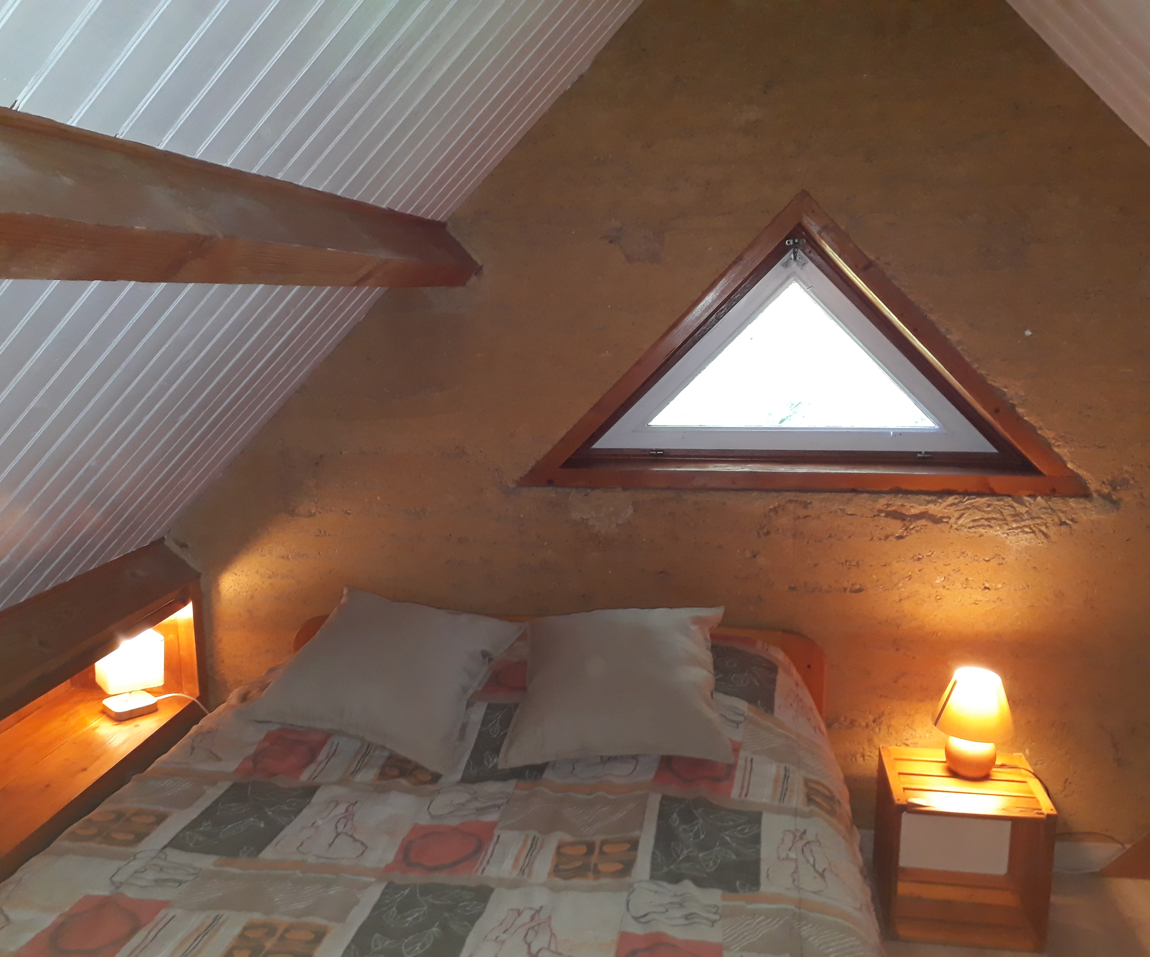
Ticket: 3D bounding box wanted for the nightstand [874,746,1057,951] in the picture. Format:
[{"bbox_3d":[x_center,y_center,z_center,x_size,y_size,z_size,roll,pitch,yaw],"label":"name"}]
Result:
[{"bbox_3d":[0.989,0.945,2.580,0.370,0.367,0.311,1,11,9],"label":"nightstand"}]

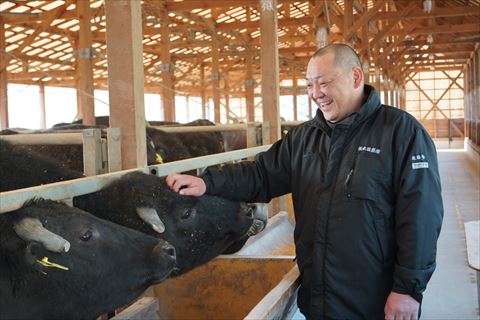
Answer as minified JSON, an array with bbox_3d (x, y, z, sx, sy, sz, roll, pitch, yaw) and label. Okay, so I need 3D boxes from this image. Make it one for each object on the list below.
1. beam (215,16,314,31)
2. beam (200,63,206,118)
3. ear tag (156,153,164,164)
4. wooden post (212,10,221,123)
[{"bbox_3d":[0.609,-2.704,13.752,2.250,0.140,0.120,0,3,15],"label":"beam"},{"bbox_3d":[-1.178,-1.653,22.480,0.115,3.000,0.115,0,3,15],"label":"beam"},{"bbox_3d":[-0.453,-0.009,3.950,0.055,0.075,0.012,-34,7,-27],"label":"ear tag"},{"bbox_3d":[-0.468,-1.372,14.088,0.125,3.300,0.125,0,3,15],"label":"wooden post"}]

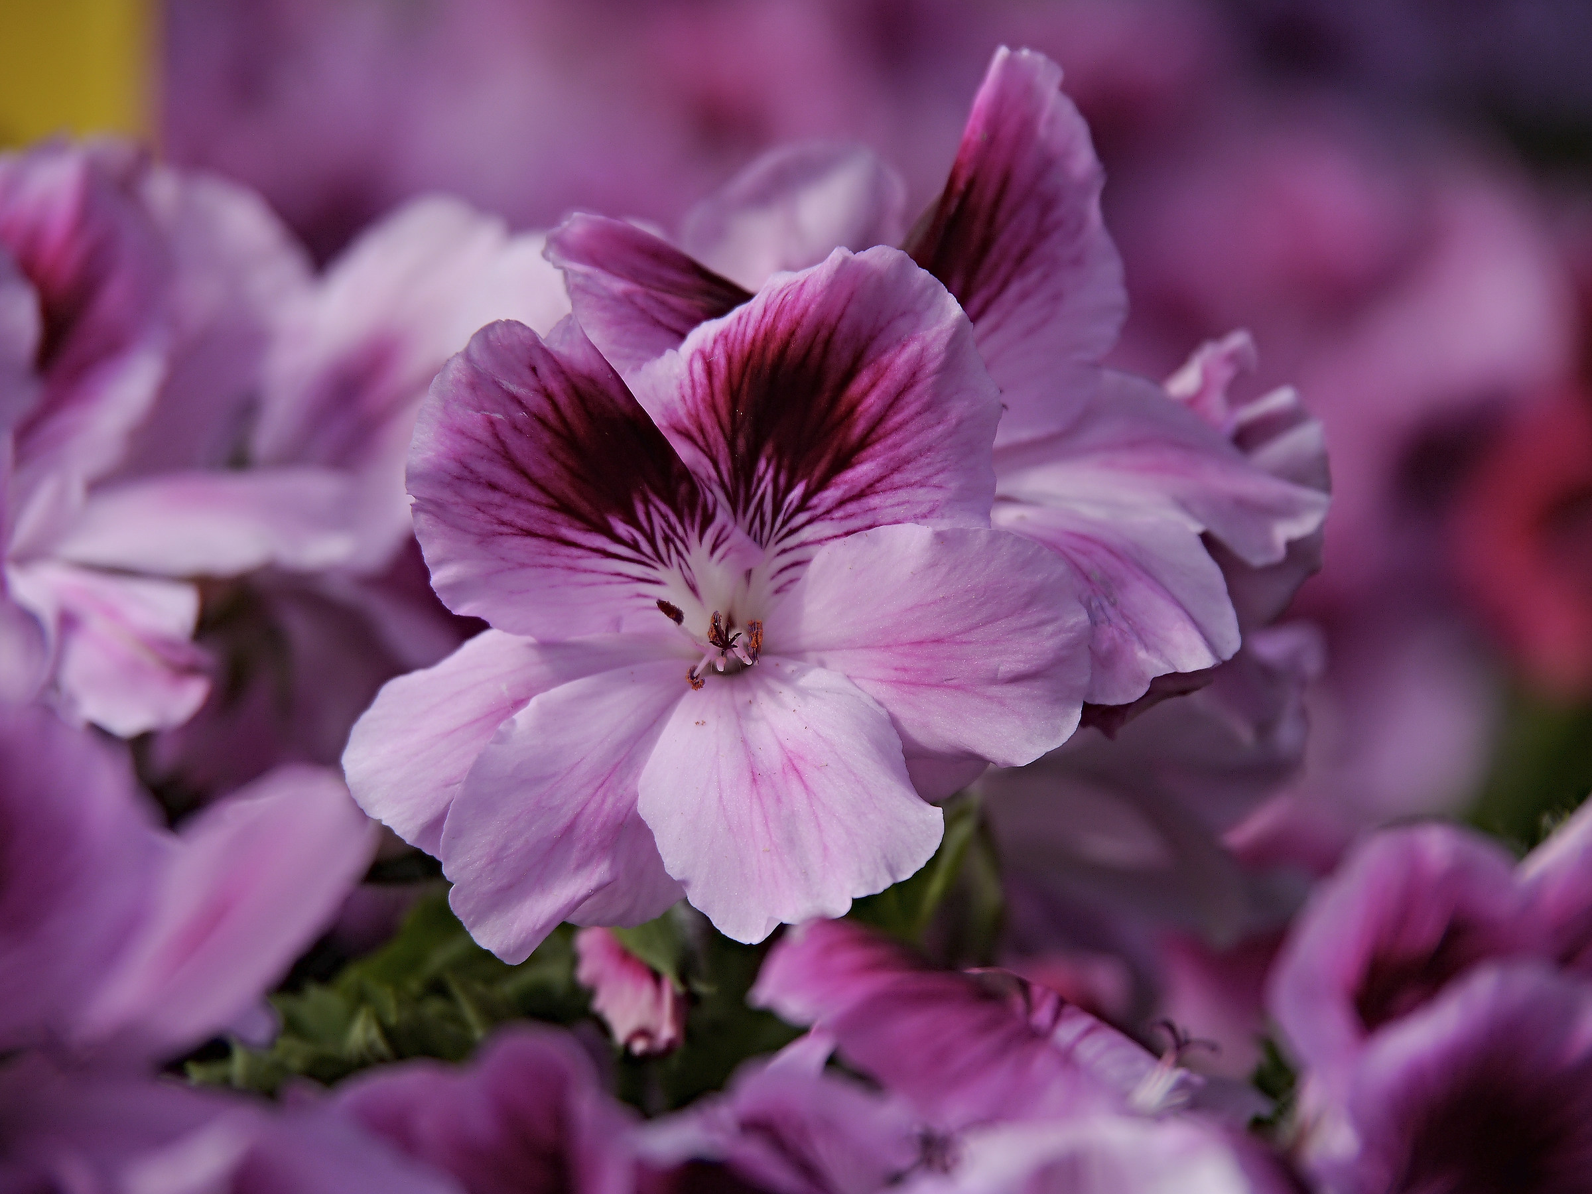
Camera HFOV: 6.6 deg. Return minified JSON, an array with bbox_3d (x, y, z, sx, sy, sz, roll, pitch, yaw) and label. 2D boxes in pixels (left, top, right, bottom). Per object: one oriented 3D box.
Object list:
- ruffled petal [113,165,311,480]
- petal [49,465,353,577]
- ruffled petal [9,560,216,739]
[{"bbox_3d":[-0.044,-0.021,1.040,0.015,0.024,0.009,0,0,-6],"label":"ruffled petal"},{"bbox_3d":[-0.044,-0.006,1.025,0.022,0.009,0.015,-1,6,-11],"label":"petal"},{"bbox_3d":[-0.051,0.004,1.020,0.015,0.013,0.010,0,0,-9],"label":"ruffled petal"}]

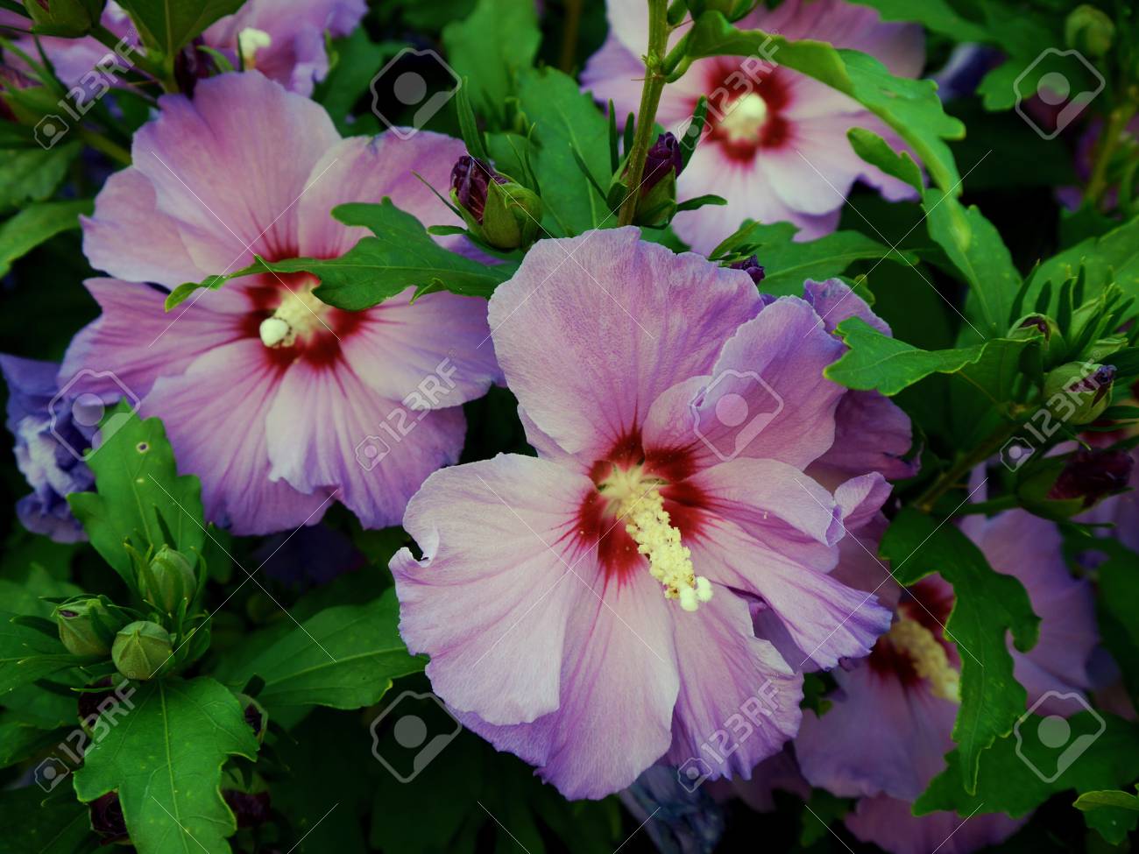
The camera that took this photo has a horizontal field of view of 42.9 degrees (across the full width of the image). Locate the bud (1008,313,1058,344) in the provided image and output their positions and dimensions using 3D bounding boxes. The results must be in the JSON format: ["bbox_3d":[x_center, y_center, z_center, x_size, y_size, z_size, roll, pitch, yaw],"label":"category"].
[{"bbox_3d":[0.111,-0.021,0.345,0.013,0.015,0.013,-9,57,15],"label":"bud"}]

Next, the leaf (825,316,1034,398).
[{"bbox_3d":[0.075,-0.014,0.305,0.046,0.014,0.028,0,37,-5],"label":"leaf"}]

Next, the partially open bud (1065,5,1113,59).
[{"bbox_3d":[0.151,-0.115,0.420,0.015,0.018,0.015,-7,27,0],"label":"partially open bud"}]

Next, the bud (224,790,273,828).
[{"bbox_3d":[-0.086,0.100,0.385,0.013,0.013,0.016,-5,60,-2],"label":"bud"}]

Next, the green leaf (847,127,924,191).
[{"bbox_3d":[0.082,-0.069,0.375,0.026,0.005,0.008,39,73,-3],"label":"green leaf"}]

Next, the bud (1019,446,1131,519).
[{"bbox_3d":[0.117,0.013,0.335,0.028,0.018,0.018,-7,4,12],"label":"bud"}]

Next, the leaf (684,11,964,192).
[{"bbox_3d":[0.057,-0.072,0.318,0.064,0.018,0.034,27,37,1],"label":"leaf"}]

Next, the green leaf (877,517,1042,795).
[{"bbox_3d":[0.081,0.046,0.305,0.034,0.014,0.063,-12,72,-17],"label":"green leaf"}]

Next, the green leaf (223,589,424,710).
[{"bbox_3d":[-0.056,0.054,0.345,0.060,0.010,0.031,-13,55,-13],"label":"green leaf"}]

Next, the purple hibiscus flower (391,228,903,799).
[{"bbox_3d":[0.012,0.013,0.292,0.102,0.110,0.055,-3,16,-12],"label":"purple hibiscus flower"}]

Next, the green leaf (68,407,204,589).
[{"bbox_3d":[-0.104,0.018,0.348,0.034,0.048,0.010,-10,-15,-8],"label":"green leaf"}]

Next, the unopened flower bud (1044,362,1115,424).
[{"bbox_3d":[0.117,-0.008,0.332,0.018,0.014,0.014,-29,0,29],"label":"unopened flower bud"}]

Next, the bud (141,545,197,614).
[{"bbox_3d":[-0.097,0.037,0.350,0.013,0.017,0.013,-3,25,1],"label":"bud"}]

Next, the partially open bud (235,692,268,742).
[{"bbox_3d":[-0.082,0.074,0.370,0.013,0.013,0.015,0,-3,-30],"label":"partially open bud"}]

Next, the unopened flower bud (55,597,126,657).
[{"bbox_3d":[-0.116,0.048,0.350,0.017,0.013,0.013,27,-15,-33],"label":"unopened flower bud"}]

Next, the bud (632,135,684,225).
[{"bbox_3d":[0.018,-0.053,0.312,0.014,0.022,0.014,14,18,4],"label":"bud"}]

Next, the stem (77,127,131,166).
[{"bbox_3d":[-0.141,-0.085,0.440,0.022,0.005,0.005,34,0,-3],"label":"stem"}]

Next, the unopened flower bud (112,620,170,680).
[{"bbox_3d":[-0.097,0.051,0.328,0.014,0.017,0.014,0,60,7],"label":"unopened flower bud"}]

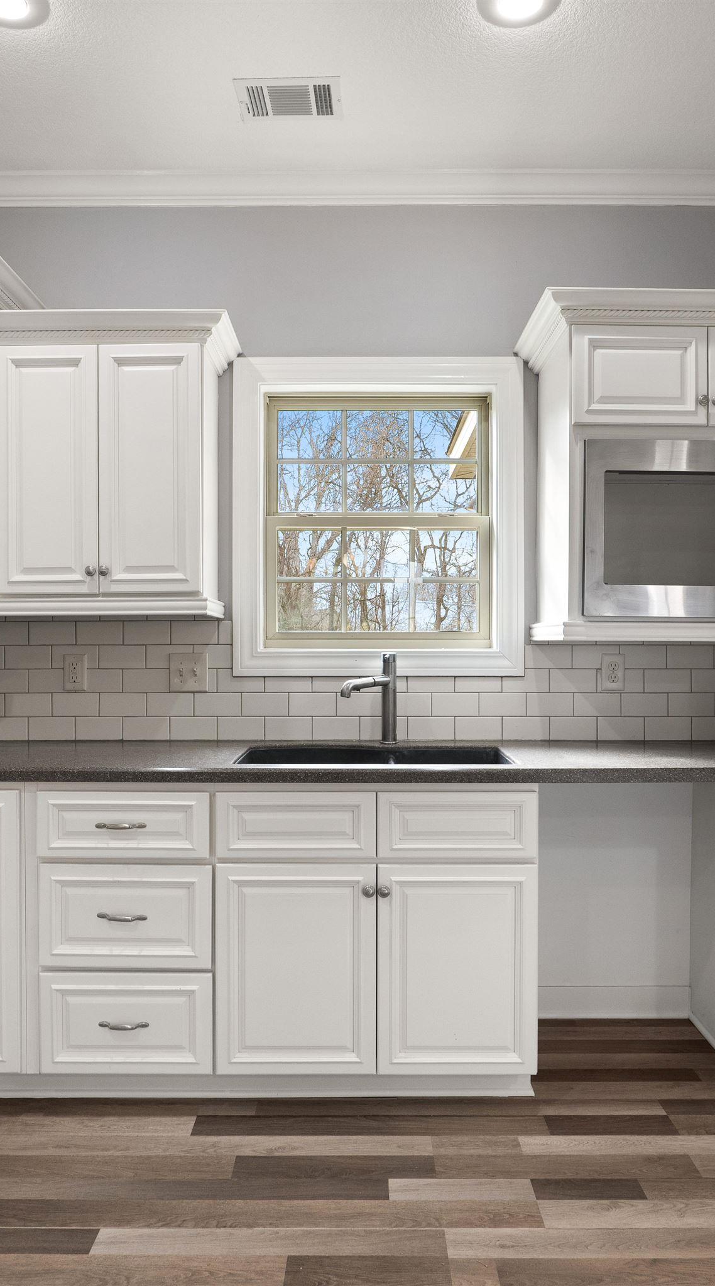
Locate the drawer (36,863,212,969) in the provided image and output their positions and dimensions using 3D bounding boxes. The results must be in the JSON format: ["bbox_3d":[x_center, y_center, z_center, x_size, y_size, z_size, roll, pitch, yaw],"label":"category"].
[{"bbox_3d":[-0.606,0.714,2.480,0.453,0.274,0.480,0,0,0],"label":"drawer"}]

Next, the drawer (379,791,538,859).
[{"bbox_3d":[0.261,0.470,2.430,0.410,0.170,0.450,0,0,0],"label":"drawer"}]

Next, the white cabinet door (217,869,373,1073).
[{"bbox_3d":[-0.159,0.850,2.237,0.415,0.546,0.025,0,0,0],"label":"white cabinet door"}]

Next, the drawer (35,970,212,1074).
[{"bbox_3d":[-0.605,0.991,2.481,0.454,0.270,0.480,0,0,0],"label":"drawer"}]

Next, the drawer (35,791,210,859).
[{"bbox_3d":[-0.604,0.470,2.420,0.446,0.170,0.460,0,0,0],"label":"drawer"}]

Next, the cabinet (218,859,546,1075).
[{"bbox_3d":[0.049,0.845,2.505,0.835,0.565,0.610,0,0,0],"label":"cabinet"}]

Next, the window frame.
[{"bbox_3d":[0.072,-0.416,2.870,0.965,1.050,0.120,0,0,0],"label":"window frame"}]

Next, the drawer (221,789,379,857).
[{"bbox_3d":[-0.160,0.475,2.481,0.419,0.172,0.480,0,0,0],"label":"drawer"}]

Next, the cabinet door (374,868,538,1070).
[{"bbox_3d":[0.262,0.850,2.237,0.414,0.546,0.025,0,0,0],"label":"cabinet door"}]

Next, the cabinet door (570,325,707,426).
[{"bbox_3d":[0.787,-0.745,2.392,0.375,0.273,0.025,0,0,0],"label":"cabinet door"}]

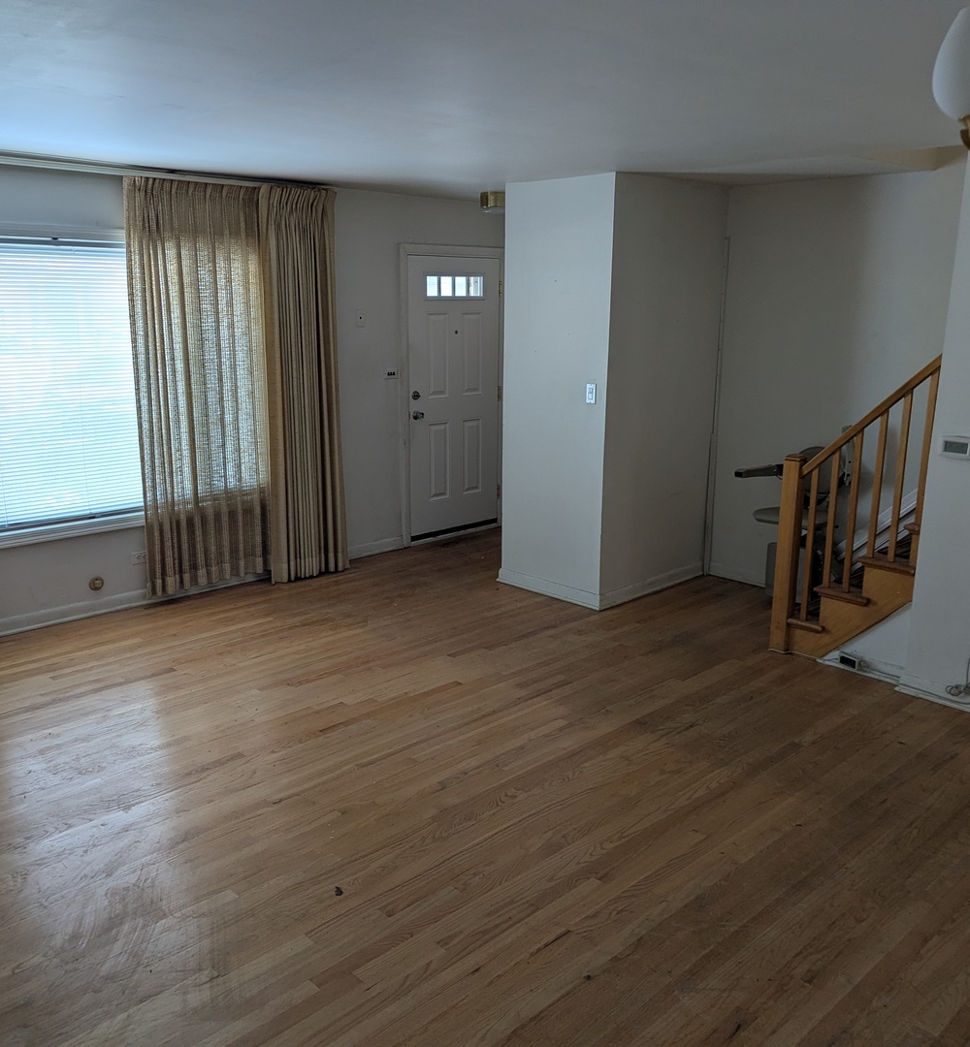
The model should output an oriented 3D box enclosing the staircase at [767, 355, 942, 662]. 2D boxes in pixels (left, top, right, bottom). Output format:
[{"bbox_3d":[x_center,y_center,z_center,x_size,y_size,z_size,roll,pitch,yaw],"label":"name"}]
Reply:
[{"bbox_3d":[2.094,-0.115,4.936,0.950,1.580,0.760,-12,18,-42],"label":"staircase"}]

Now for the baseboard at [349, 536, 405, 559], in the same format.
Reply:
[{"bbox_3d":[-0.769,0.173,6.880,0.500,0.090,0.020,-12,18,-42],"label":"baseboard"}]

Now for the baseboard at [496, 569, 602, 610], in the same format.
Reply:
[{"bbox_3d":[0.383,0.396,5.954,0.020,0.098,0.860,-12,18,-42],"label":"baseboard"}]

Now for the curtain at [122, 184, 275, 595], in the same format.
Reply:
[{"bbox_3d":[-1.636,-0.770,5.702,0.840,2.370,0.110,-12,18,-42],"label":"curtain"}]

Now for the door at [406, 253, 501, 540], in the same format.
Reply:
[{"bbox_3d":[-0.222,-0.928,7.175,0.885,2.020,0.050,-12,18,-42],"label":"door"}]

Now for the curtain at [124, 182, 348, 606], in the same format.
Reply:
[{"bbox_3d":[-1.426,-0.787,5.851,1.350,2.420,0.190,-12,18,-42],"label":"curtain"}]

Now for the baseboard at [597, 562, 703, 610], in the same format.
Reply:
[{"bbox_3d":[1.048,0.380,6.030,1.080,0.098,0.020,-12,18,-42],"label":"baseboard"}]

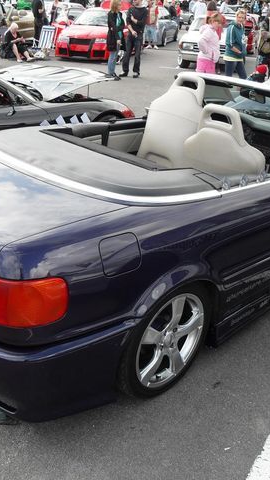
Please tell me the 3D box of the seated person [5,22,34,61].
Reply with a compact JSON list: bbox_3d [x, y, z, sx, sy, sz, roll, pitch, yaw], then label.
[{"bbox_3d":[-3.385,-5.818,15.174,0.800,0.930,0.500,13,27,23],"label":"seated person"}]

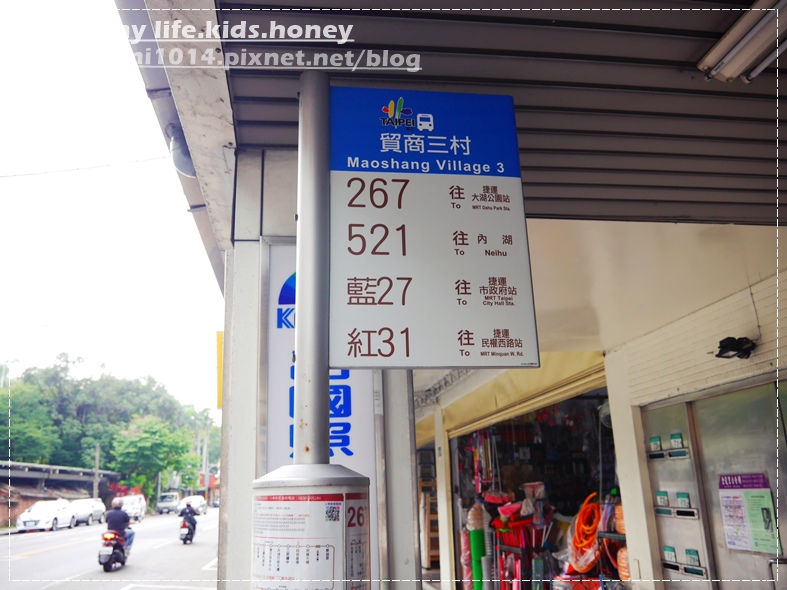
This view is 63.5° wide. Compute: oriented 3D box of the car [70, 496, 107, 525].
[{"bbox_3d":[-20.130,14.180,41.632,1.770,1.580,4.400,0,-17,-8],"label":"car"}]

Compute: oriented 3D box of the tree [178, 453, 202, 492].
[{"bbox_3d":[-23.157,21.236,72.606,3.010,6.370,3.010,0,-17,-8],"label":"tree"}]

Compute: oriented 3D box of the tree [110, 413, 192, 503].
[{"bbox_3d":[-23.088,16.121,60.476,7.450,9.060,6.990,0,-17,-8],"label":"tree"}]

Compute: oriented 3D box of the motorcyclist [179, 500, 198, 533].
[{"bbox_3d":[-7.197,7.848,22.488,0.600,1.100,0.720,0,-17,-8],"label":"motorcyclist"}]

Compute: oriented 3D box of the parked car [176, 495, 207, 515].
[{"bbox_3d":[-18.564,19.288,58.484,1.770,1.560,4.400,-1,-17,-4],"label":"parked car"}]

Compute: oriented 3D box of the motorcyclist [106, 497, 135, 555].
[{"bbox_3d":[-6.507,5.488,15.146,0.540,1.260,0.740,0,-17,-8],"label":"motorcyclist"}]

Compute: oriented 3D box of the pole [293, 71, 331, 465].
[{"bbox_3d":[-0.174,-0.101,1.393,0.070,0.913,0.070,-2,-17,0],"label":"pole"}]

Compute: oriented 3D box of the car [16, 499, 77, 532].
[{"bbox_3d":[-19.274,12.306,35.520,1.770,1.540,4.500,0,-17,-8],"label":"car"}]

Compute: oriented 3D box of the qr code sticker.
[{"bbox_3d":[-0.144,0.522,1.514,0.036,0.035,0.002,7,-19,-26],"label":"qr code sticker"}]

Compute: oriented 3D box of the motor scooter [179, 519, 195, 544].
[{"bbox_3d":[-7.150,8.127,22.345,0.650,1.080,1.750,0,-17,-8],"label":"motor scooter"}]

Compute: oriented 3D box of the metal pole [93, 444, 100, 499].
[{"bbox_3d":[-22.183,13.972,47.540,0.300,5.560,0.300,0,-17,-8],"label":"metal pole"}]

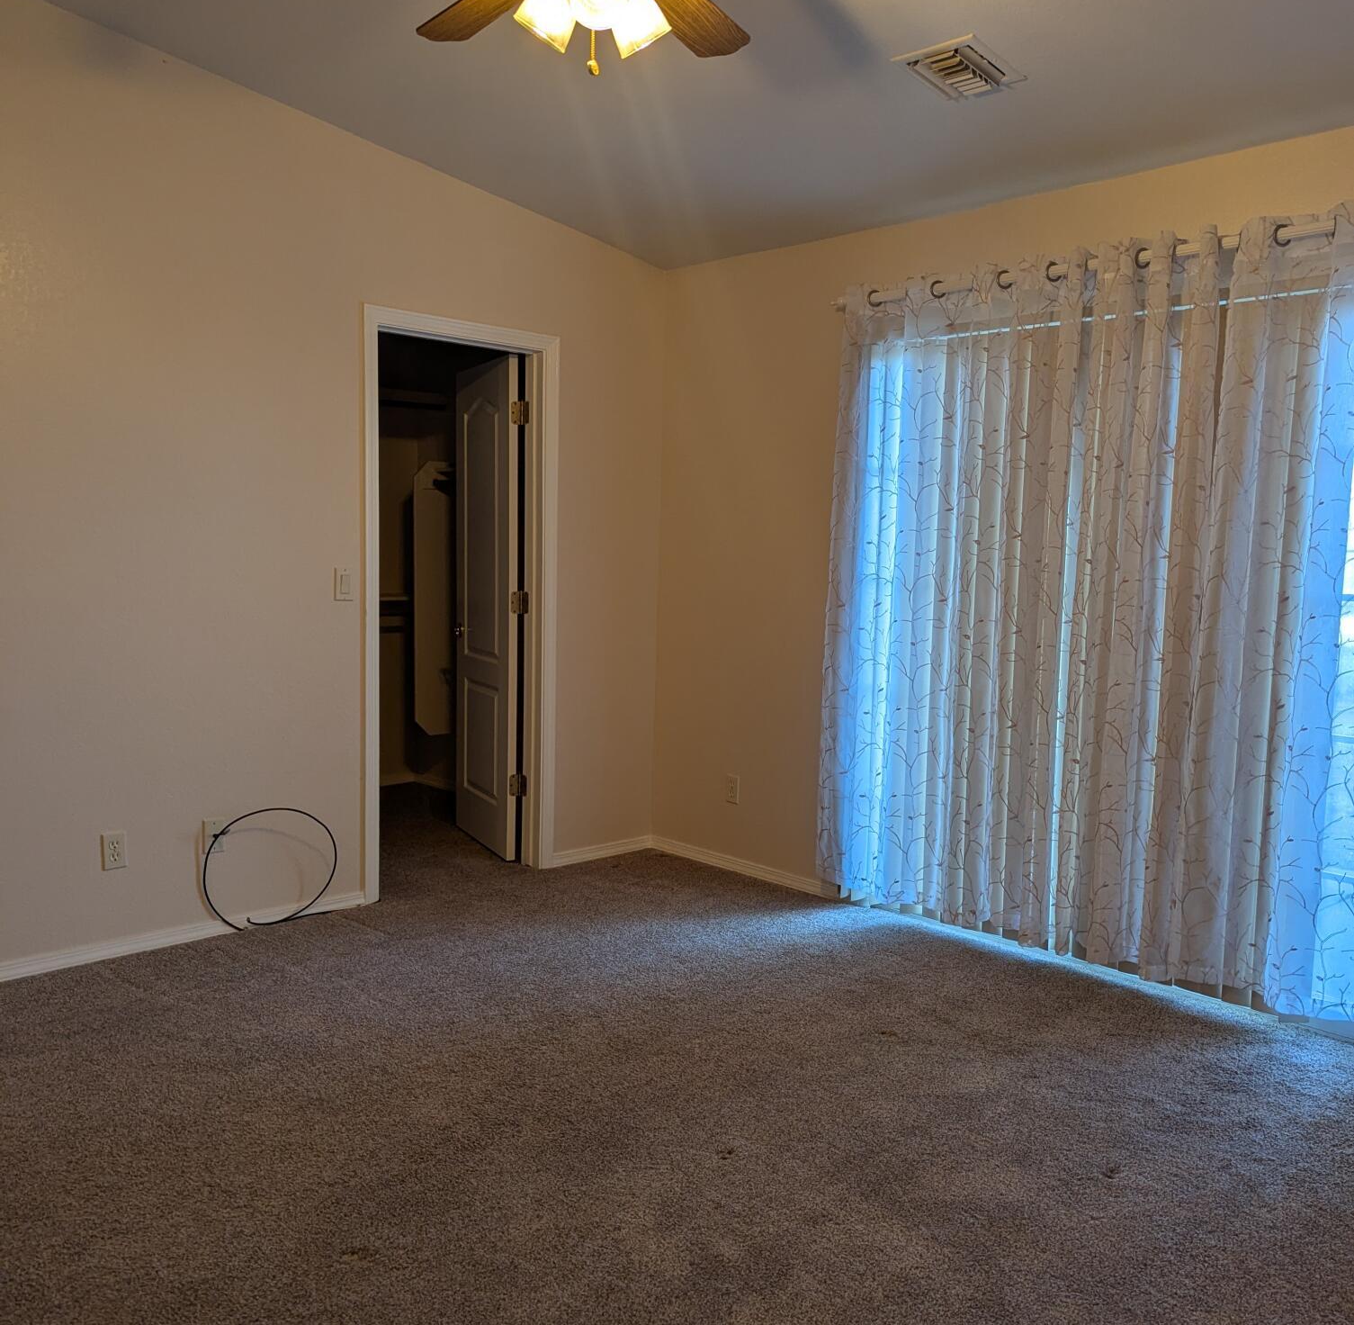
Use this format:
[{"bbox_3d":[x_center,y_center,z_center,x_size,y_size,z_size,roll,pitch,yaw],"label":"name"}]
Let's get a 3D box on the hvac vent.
[{"bbox_3d":[0.746,-1.543,3.272,0.270,0.025,0.245,7,0,-45],"label":"hvac vent"}]

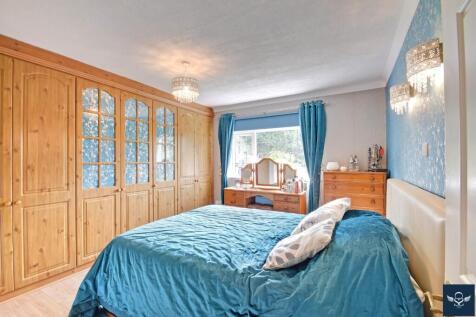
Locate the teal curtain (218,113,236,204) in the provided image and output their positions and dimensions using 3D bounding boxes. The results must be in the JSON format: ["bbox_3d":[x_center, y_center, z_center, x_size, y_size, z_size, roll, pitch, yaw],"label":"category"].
[{"bbox_3d":[-0.224,0.186,4.109,0.380,2.200,0.140,-1,-1,31],"label":"teal curtain"}]

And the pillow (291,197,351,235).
[{"bbox_3d":[0.754,0.519,1.821,0.470,0.150,0.450,-39,-19,25],"label":"pillow"}]

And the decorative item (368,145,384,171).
[{"bbox_3d":[1.874,0.001,2.688,0.180,0.350,0.140,-1,-1,31],"label":"decorative item"}]

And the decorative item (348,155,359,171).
[{"bbox_3d":[1.649,0.070,2.824,0.125,0.220,0.125,-1,-1,31],"label":"decorative item"}]

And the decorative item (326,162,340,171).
[{"bbox_3d":[1.421,0.129,2.962,0.165,0.115,0.165,-1,-1,31],"label":"decorative item"}]

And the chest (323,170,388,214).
[{"bbox_3d":[1.643,0.728,2.820,0.725,1.095,0.430,-1,-1,31],"label":"chest"}]

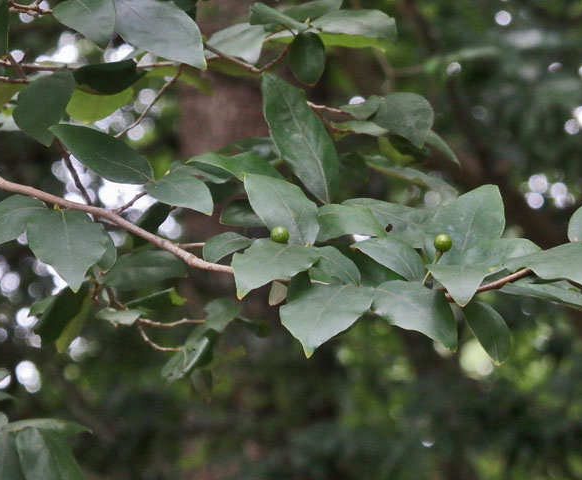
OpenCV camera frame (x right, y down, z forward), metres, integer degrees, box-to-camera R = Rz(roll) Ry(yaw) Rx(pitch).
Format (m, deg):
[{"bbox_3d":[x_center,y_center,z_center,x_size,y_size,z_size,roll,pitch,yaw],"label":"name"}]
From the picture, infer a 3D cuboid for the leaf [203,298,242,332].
[{"bbox_3d":[-0.046,0.050,3.060,0.042,0.012,0.030,-17,24,50],"label":"leaf"}]

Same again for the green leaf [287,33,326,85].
[{"bbox_3d":[0.011,-0.121,3.050,0.030,0.046,0.010,-4,-37,-2],"label":"green leaf"}]

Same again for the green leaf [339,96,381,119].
[{"bbox_3d":[0.047,-0.088,3.060,0.042,0.013,0.029,-12,32,-40],"label":"green leaf"}]

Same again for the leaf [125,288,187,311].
[{"bbox_3d":[-0.101,0.045,3.398,0.045,0.012,0.031,-4,-32,6],"label":"leaf"}]

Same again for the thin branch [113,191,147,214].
[{"bbox_3d":[-0.105,-0.025,3.007,0.025,0.005,0.008,-34,0,0],"label":"thin branch"}]

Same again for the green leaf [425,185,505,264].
[{"bbox_3d":[0.114,-0.010,3.007,0.049,0.066,0.012,21,-26,15],"label":"green leaf"}]

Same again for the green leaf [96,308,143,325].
[{"bbox_3d":[-0.117,0.052,3.114,0.034,0.007,0.020,-5,31,-12],"label":"green leaf"}]

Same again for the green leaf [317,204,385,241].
[{"bbox_3d":[0.039,-0.012,3.000,0.056,0.014,0.036,13,38,21],"label":"green leaf"}]

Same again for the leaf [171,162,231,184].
[{"bbox_3d":[-0.060,-0.043,3.030,0.044,0.013,0.033,5,37,13],"label":"leaf"}]

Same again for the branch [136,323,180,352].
[{"bbox_3d":[-0.091,0.067,3.135,0.036,0.011,0.014,34,0,-5],"label":"branch"}]

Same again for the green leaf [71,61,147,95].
[{"bbox_3d":[-0.126,-0.113,3.200,0.051,0.014,0.035,-2,-41,2],"label":"green leaf"}]

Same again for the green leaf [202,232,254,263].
[{"bbox_3d":[-0.041,0.005,3.020,0.044,0.012,0.031,-19,42,-39],"label":"green leaf"}]

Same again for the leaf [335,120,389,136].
[{"bbox_3d":[0.050,-0.083,3.400,0.044,0.010,0.025,8,24,17],"label":"leaf"}]

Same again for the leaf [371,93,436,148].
[{"bbox_3d":[0.084,-0.089,3.399,0.044,0.052,0.013,-33,-25,-17],"label":"leaf"}]

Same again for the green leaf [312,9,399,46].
[{"bbox_3d":[0.042,-0.142,3.050,0.058,0.015,0.036,6,35,5],"label":"green leaf"}]

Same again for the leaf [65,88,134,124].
[{"bbox_3d":[-0.124,-0.092,3.000,0.043,0.042,0.012,24,22,-17],"label":"leaf"}]

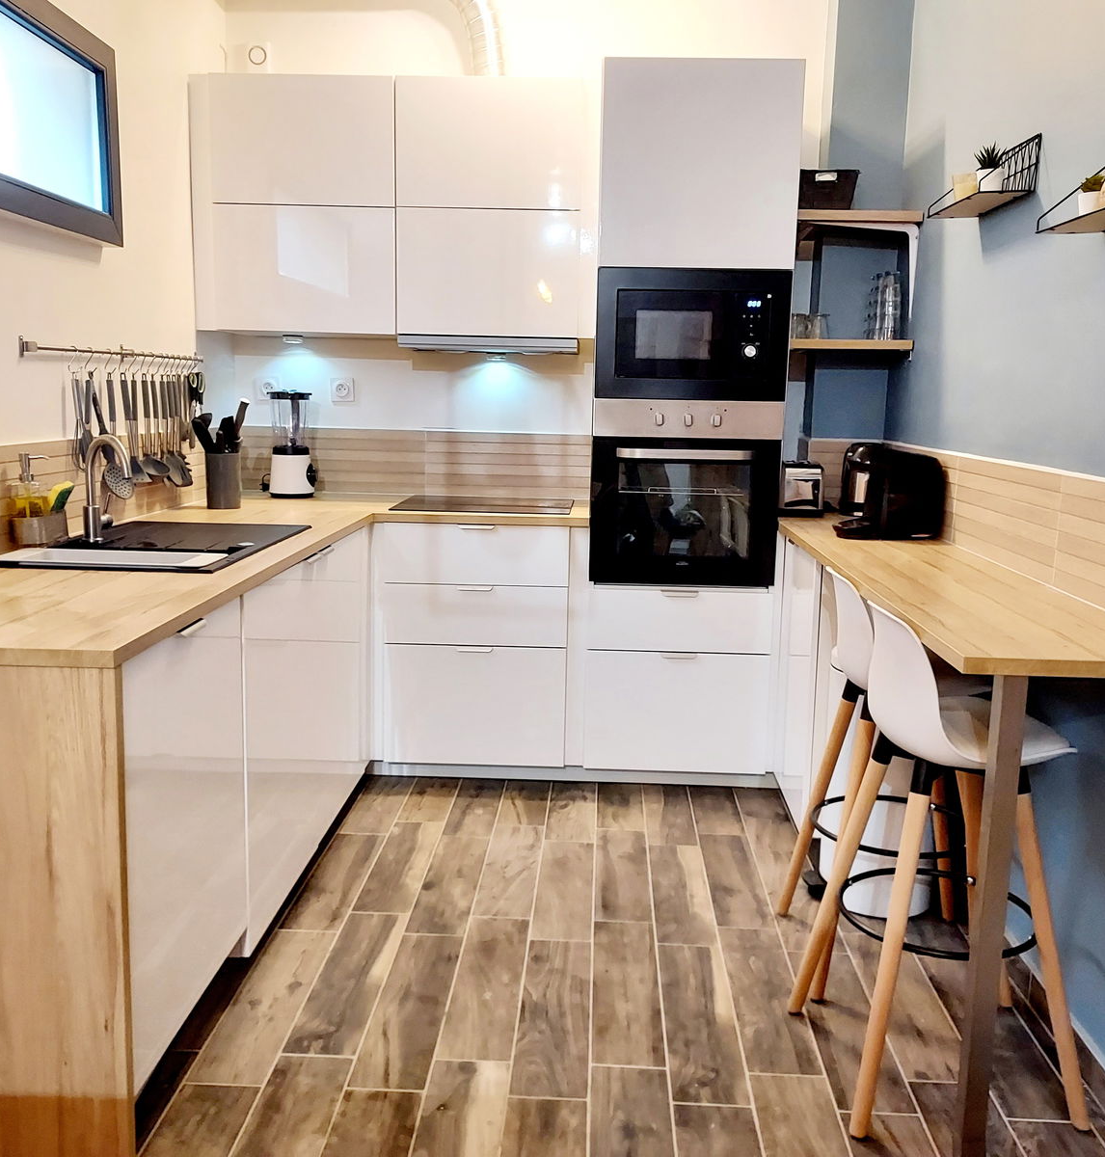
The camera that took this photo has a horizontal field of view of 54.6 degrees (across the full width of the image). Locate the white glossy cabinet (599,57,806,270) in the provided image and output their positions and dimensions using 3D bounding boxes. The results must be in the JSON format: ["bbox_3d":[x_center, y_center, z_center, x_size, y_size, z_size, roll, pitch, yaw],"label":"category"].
[{"bbox_3d":[0.460,-1.298,3.538,0.599,0.607,0.600,2,9,2],"label":"white glossy cabinet"}]

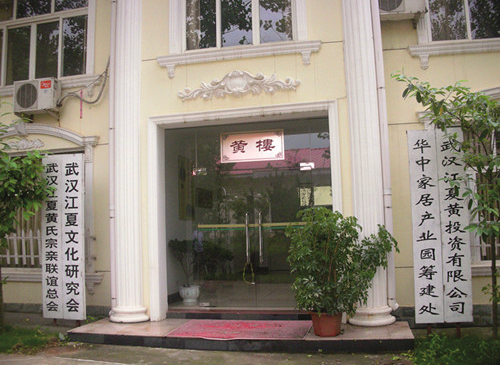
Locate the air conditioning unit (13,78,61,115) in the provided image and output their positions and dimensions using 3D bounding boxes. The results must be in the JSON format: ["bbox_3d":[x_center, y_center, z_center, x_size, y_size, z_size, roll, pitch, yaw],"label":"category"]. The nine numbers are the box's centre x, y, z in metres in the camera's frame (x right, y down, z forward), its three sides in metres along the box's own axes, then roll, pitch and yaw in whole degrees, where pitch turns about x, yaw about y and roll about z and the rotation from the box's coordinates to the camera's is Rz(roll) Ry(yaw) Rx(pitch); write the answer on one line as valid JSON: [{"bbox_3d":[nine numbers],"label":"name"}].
[{"bbox_3d":[-3.693,-1.485,8.781,0.766,0.569,0.290,-3,-5,12],"label":"air conditioning unit"}]

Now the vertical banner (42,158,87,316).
[{"bbox_3d":[-3.146,0.913,8.558,0.801,2.772,0.050,-3,-5,12],"label":"vertical banner"}]

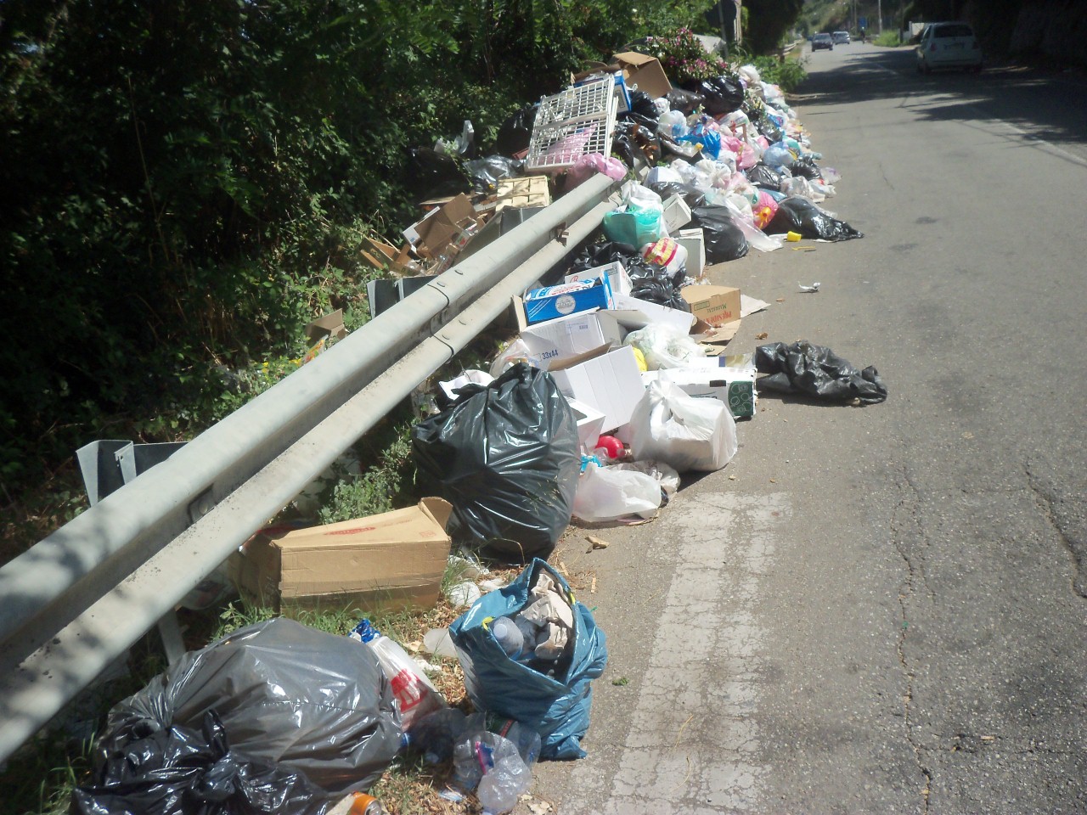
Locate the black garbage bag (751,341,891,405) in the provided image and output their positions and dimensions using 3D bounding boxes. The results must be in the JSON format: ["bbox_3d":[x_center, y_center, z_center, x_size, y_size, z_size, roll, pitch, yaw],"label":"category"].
[{"bbox_3d":[1.222,-0.155,4.720,0.580,0.220,0.380,1,19,14],"label":"black garbage bag"}]

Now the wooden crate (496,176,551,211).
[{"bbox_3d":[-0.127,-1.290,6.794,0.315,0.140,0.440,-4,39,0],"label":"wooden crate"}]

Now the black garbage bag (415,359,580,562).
[{"bbox_3d":[-0.143,0.144,3.652,0.560,0.580,0.500,-3,19,4],"label":"black garbage bag"}]

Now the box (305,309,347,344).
[{"bbox_3d":[-1.102,-0.393,5.400,0.260,0.220,0.220,8,22,33],"label":"box"}]

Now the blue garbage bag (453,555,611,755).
[{"bbox_3d":[-0.033,0.580,2.480,0.350,0.430,0.300,1,19,14],"label":"blue garbage bag"}]

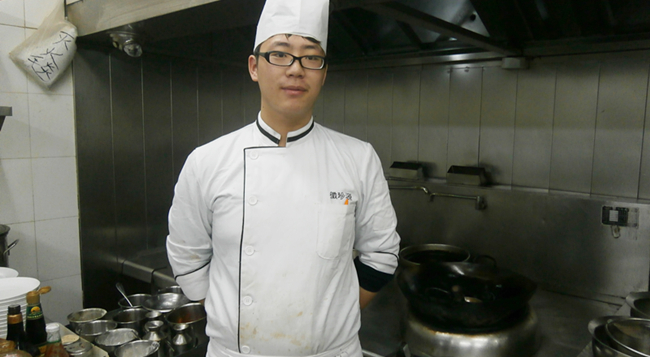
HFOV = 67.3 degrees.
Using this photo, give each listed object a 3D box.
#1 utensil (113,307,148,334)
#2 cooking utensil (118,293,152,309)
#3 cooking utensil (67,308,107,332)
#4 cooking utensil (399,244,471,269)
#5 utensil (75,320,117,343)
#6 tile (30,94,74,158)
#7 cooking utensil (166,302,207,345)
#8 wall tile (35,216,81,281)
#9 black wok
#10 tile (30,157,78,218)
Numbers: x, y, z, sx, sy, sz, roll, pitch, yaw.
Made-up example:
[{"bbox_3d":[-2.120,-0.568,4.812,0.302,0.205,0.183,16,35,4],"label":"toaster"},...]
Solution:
[{"bbox_3d":[-0.644,0.496,1.634,0.117,0.072,0.117,6,8,41],"label":"utensil"},{"bbox_3d":[-0.687,0.479,1.775,0.120,0.070,0.120,6,8,41],"label":"cooking utensil"},{"bbox_3d":[-0.812,0.497,1.676,0.123,0.058,0.123,6,8,41],"label":"cooking utensil"},{"bbox_3d":[0.483,0.407,2.159,0.305,0.160,0.305,6,8,40],"label":"cooking utensil"},{"bbox_3d":[-0.733,0.509,1.573,0.123,0.058,0.123,6,8,41],"label":"utensil"},{"bbox_3d":[-1.304,-0.250,2.343,0.012,0.300,0.200,6,8,41],"label":"tile"},{"bbox_3d":[-0.458,0.492,1.627,0.140,0.085,0.140,6,8,41],"label":"cooking utensil"},{"bbox_3d":[-1.313,0.346,2.409,0.010,0.300,0.200,6,8,40],"label":"wall tile"},{"bbox_3d":[0.504,0.411,1.704,0.465,0.165,0.480,1,6,0],"label":"black wok"},{"bbox_3d":[-1.309,0.046,2.376,0.010,0.300,0.200,6,8,40],"label":"tile"}]

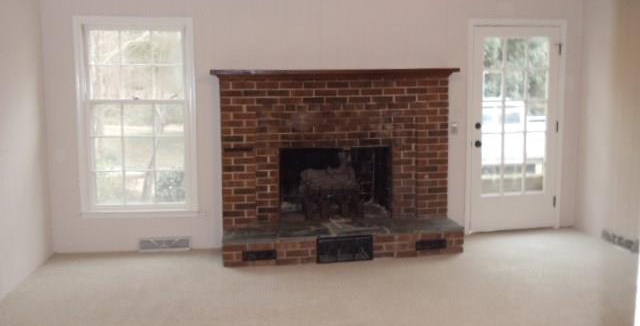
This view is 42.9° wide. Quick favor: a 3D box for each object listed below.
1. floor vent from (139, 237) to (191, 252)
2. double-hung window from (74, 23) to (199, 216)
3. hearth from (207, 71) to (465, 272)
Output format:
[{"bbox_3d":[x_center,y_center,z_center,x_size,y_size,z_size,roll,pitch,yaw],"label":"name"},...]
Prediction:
[{"bbox_3d":[-1.448,0.759,7.595,0.478,0.119,0.025,-2,8,-11],"label":"floor vent"},{"bbox_3d":[-1.663,-0.417,7.416,1.052,1.789,0.120,-2,8,-11],"label":"double-hung window"},{"bbox_3d":[0.157,-0.029,7.408,2.270,1.647,0.820,-2,8,-11],"label":"hearth"}]

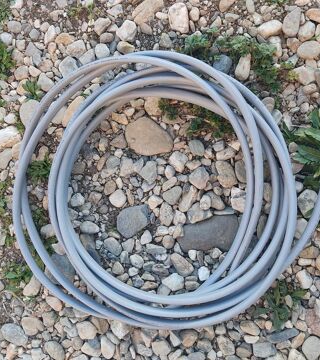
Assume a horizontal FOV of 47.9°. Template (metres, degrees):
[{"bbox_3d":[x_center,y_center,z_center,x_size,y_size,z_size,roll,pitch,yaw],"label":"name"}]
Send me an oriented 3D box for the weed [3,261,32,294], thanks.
[{"bbox_3d":[-0.400,0.271,1.014,0.076,0.035,0.096,0,76,0],"label":"weed"}]

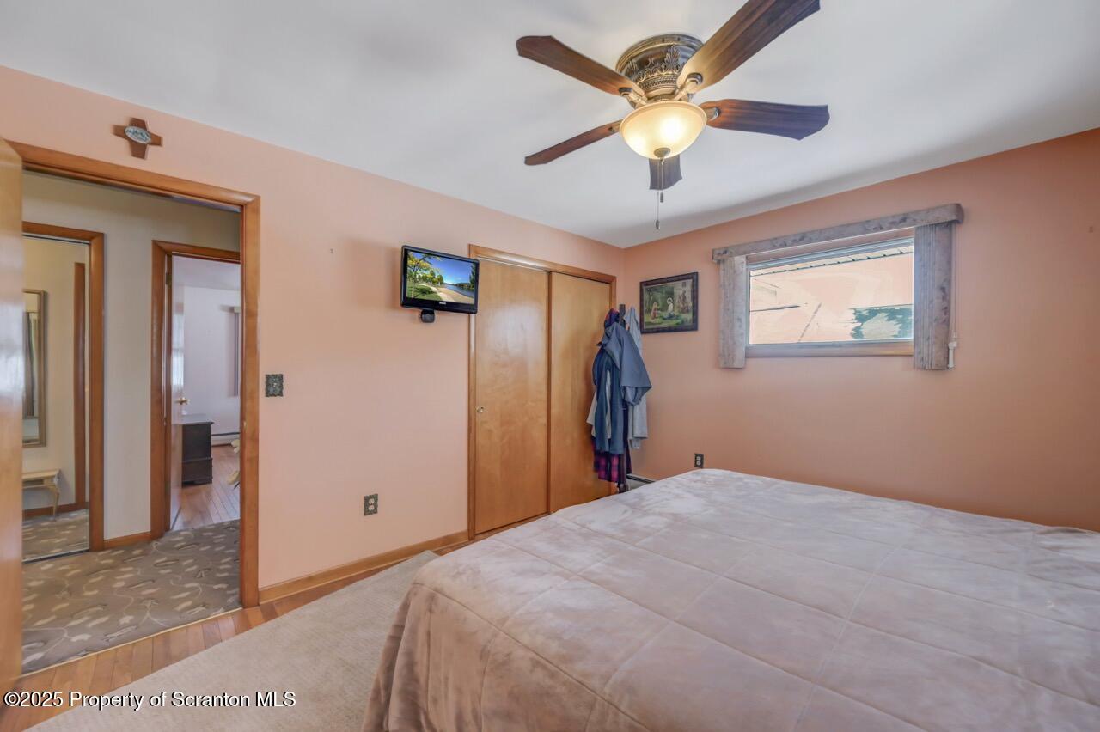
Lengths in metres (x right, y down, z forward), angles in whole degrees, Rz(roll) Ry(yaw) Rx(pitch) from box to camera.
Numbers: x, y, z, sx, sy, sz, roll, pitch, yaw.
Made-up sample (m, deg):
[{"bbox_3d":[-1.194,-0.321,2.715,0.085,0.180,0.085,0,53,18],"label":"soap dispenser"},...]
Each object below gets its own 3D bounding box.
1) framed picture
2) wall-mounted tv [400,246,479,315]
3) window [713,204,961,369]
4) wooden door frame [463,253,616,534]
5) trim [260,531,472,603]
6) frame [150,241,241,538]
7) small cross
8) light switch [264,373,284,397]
[{"bbox_3d":[1.052,-0.545,3.804,0.030,0.488,0.585,0,0,-42],"label":"framed picture"},{"bbox_3d":[-0.711,-0.540,2.767,0.528,0.365,0.065,0,2,-40],"label":"wall-mounted tv"},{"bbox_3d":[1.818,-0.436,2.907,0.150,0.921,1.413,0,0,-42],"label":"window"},{"bbox_3d":[-0.012,0.194,3.639,1.625,2.128,0.110,0,0,-42],"label":"wooden door frame"},{"bbox_3d":[-1.062,1.212,2.647,1.227,0.081,0.018,0,0,-42],"label":"trim"},{"bbox_3d":[-2.554,0.170,3.405,0.900,2.147,0.140,0,0,-42],"label":"frame"},{"bbox_3d":[-1.853,-1.021,1.923,0.158,0.173,0.020,0,0,-42],"label":"small cross"},{"bbox_3d":[-1.470,0.106,2.279,0.078,0.122,0.014,0,0,-42],"label":"light switch"}]

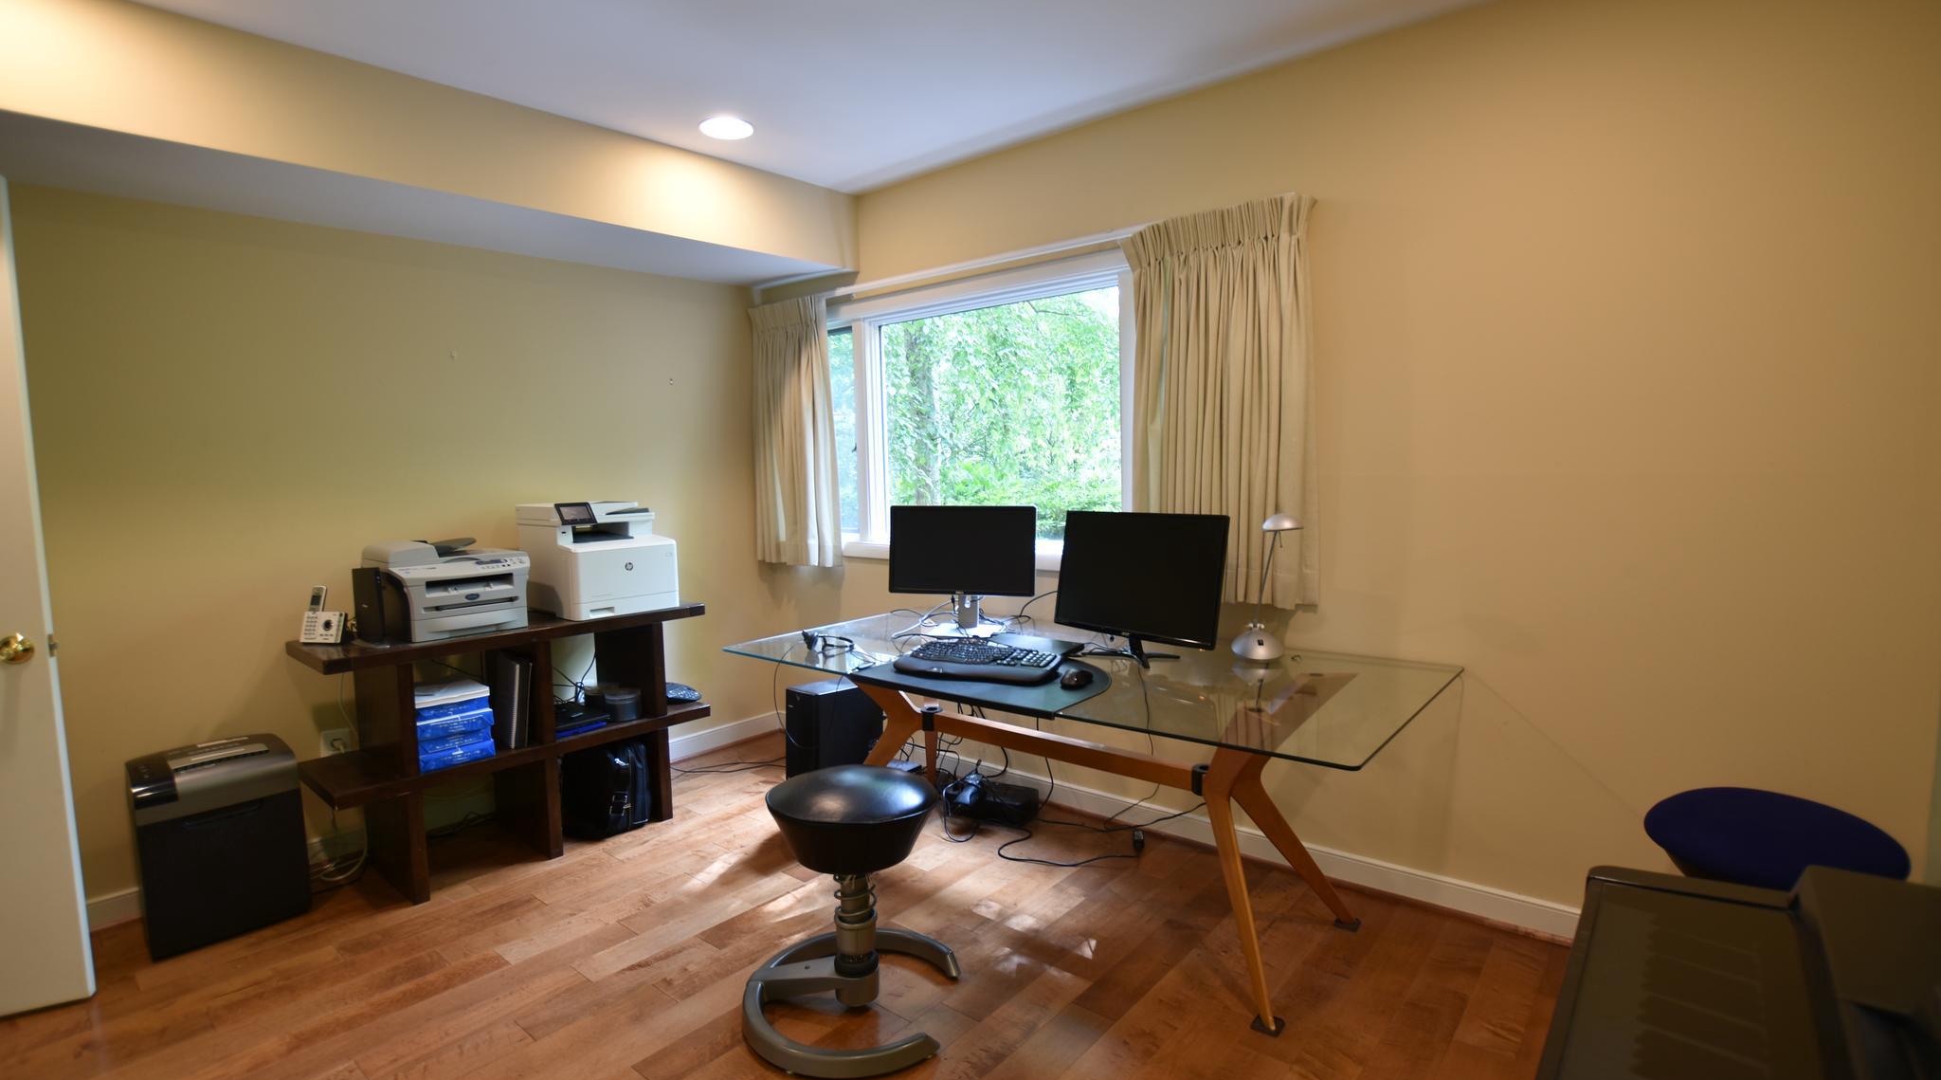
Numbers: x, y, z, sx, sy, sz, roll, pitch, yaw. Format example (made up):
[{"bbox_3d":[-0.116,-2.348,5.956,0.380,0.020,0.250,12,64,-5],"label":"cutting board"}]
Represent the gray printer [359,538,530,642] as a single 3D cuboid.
[{"bbox_3d":[-1.758,0.146,2.907,0.374,0.305,0.424,4,7,41],"label":"gray printer"}]

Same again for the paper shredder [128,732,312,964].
[{"bbox_3d":[-2.196,0.878,2.532,0.256,0.522,0.389,4,7,41],"label":"paper shredder"}]

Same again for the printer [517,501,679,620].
[{"bbox_3d":[-1.421,0.065,3.294,0.453,0.394,0.414,4,7,41],"label":"printer"}]

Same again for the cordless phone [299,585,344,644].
[{"bbox_3d":[-2.053,0.235,2.735,0.118,0.177,0.098,-1,5,2],"label":"cordless phone"}]

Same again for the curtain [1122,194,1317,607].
[{"bbox_3d":[0.794,-0.417,2.787,0.650,1.226,0.113,4,7,41],"label":"curtain"}]

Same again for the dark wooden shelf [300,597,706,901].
[{"bbox_3d":[-1.586,0.684,3.071,0.433,0.804,1.251,4,7,41],"label":"dark wooden shelf"}]

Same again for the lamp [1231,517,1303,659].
[{"bbox_3d":[0.877,0.142,2.525,0.197,0.428,0.143,4,7,41],"label":"lamp"}]

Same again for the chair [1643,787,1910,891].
[{"bbox_3d":[1.605,0.849,1.756,0.463,0.591,0.463,4,7,41],"label":"chair"}]

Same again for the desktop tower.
[{"bbox_3d":[-0.565,0.815,3.703,0.187,0.402,0.424,4,7,41],"label":"desktop tower"}]

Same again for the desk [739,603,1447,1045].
[{"bbox_3d":[0.246,0.725,2.684,2.068,0.739,0.916,3,7,39],"label":"desk"}]

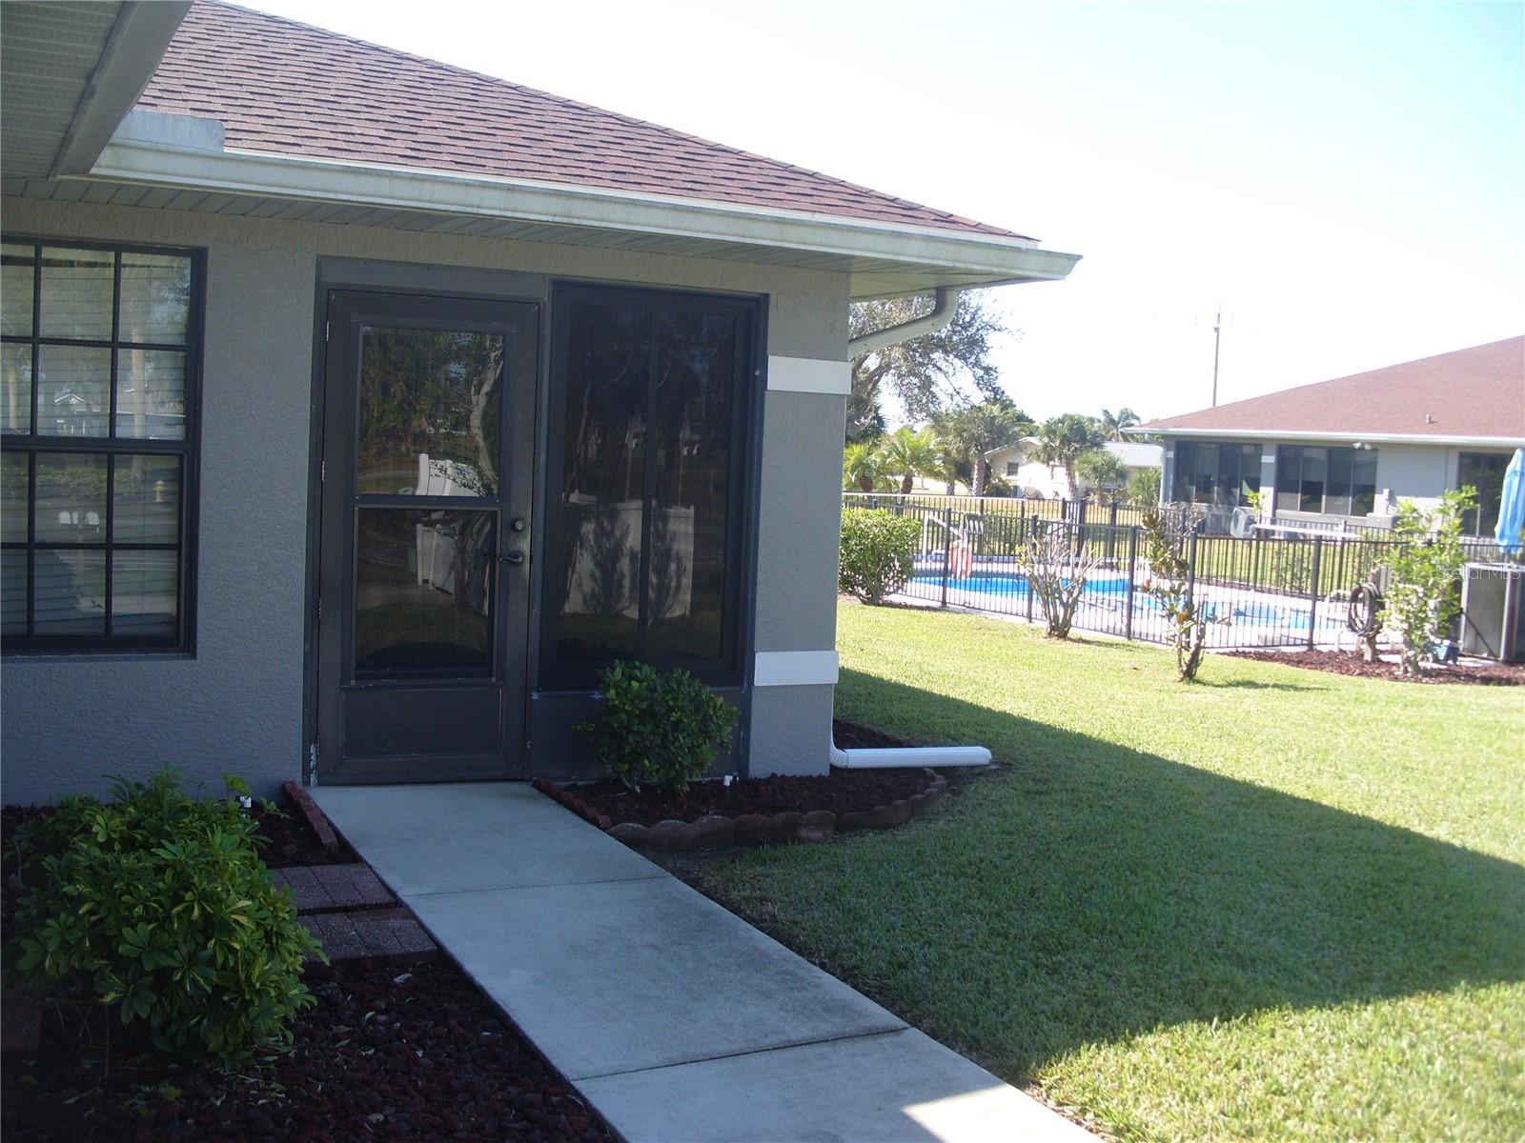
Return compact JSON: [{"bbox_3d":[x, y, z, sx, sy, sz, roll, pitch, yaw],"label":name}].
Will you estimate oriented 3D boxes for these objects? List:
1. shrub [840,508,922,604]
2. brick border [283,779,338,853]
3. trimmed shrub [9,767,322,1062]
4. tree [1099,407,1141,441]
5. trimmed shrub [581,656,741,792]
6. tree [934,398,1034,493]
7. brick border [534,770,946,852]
[{"bbox_3d":[1.343,-0.191,19.000,1.200,1.180,1.150,3,4,4],"label":"shrub"},{"bbox_3d":[-1.700,0.950,5.807,0.060,0.080,1.070,1,4,-22],"label":"brick border"},{"bbox_3d":[-1.446,0.831,3.740,0.730,0.650,0.780,1,4,-21],"label":"trimmed shrub"},{"bbox_3d":[27.724,-9.226,120.000,3.500,7.300,3.500,3,4,13],"label":"tree"},{"bbox_3d":[-0.440,0.669,6.586,0.630,0.560,0.600,2,4,-4],"label":"trimmed shrub"},{"bbox_3d":[9.747,-5.412,68.000,4.200,4.250,4.200,3,4,8],"label":"tree"},{"bbox_3d":[0.069,0.984,6.686,1.880,0.105,1.050,1,4,-26],"label":"brick border"}]

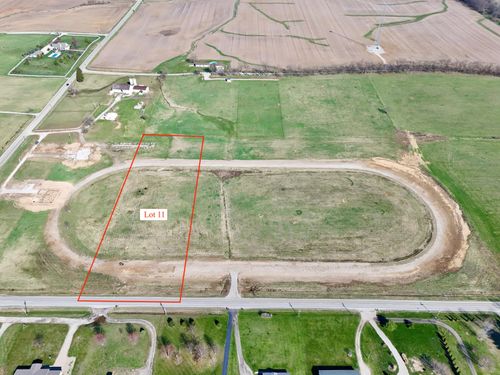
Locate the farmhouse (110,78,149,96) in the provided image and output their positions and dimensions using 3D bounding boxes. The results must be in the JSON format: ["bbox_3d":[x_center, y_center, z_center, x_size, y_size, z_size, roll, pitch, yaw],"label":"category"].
[{"bbox_3d":[-155.400,-129.800,448.900,45.000,12.500,20.000,2,41,2],"label":"farmhouse"}]

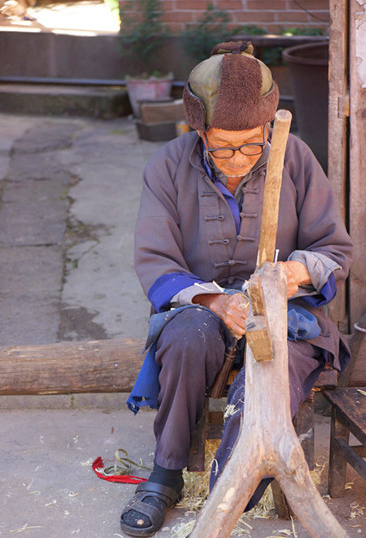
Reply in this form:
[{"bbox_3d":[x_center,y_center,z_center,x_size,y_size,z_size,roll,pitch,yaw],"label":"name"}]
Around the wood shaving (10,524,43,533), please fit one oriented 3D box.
[{"bbox_3d":[-0.373,0.618,3.829,0.085,0.008,0.018,-6,15,-23],"label":"wood shaving"}]

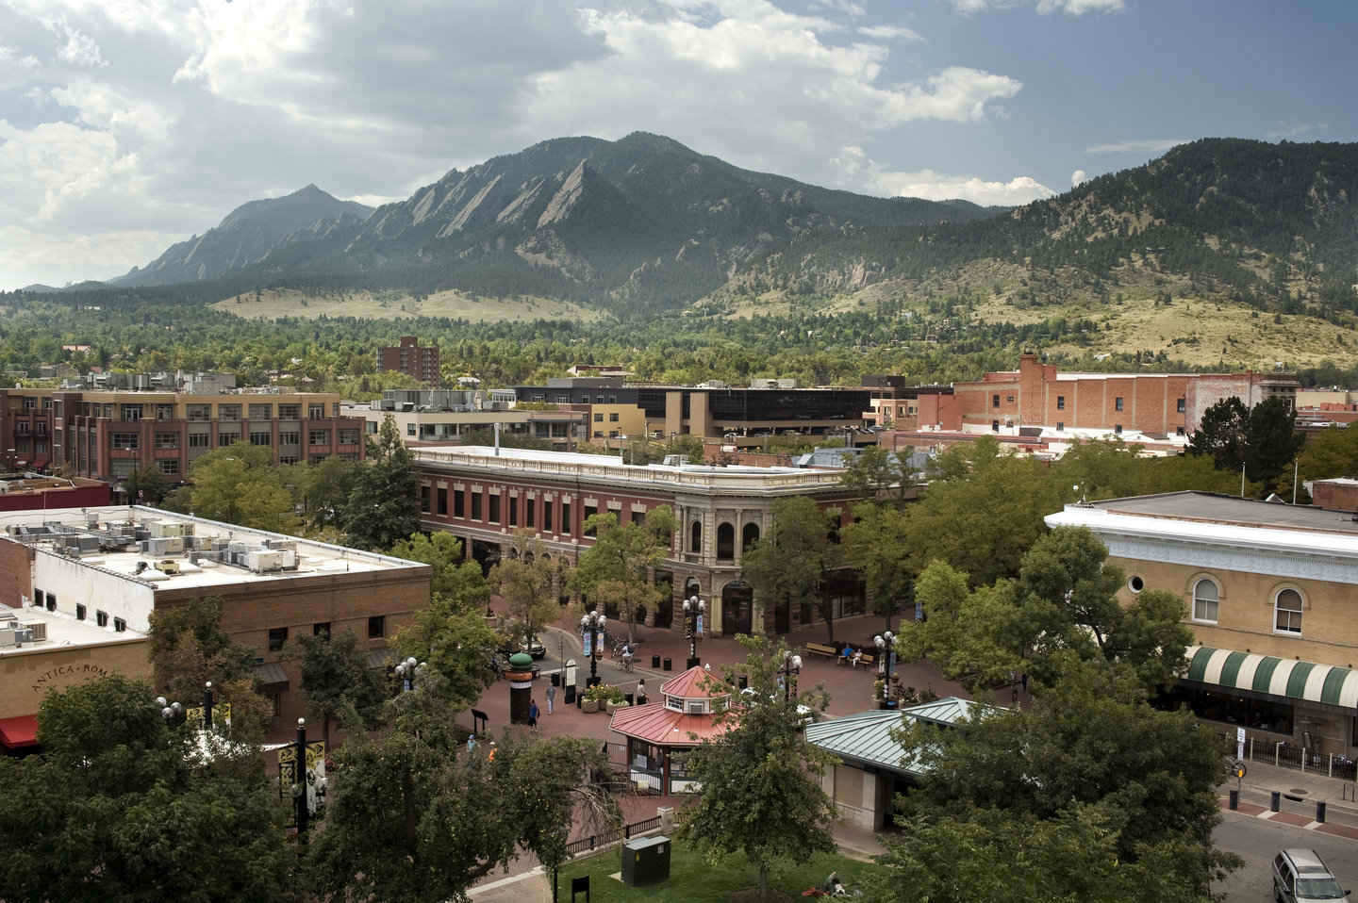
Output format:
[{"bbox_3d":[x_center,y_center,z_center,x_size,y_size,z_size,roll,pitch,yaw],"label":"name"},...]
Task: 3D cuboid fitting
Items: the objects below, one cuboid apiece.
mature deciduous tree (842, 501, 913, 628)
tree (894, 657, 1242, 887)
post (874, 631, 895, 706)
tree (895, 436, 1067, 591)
[{"bbox_3d":[15.424,8.925,102.572,5.600,10.220,5.600,1,3,9],"label":"mature deciduous tree"},{"bbox_3d":[11.631,11.380,39.963,10.444,10.306,10.444,1,3,17],"label":"tree"},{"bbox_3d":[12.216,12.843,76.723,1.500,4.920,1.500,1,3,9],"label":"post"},{"bbox_3d":[24.436,6.355,106.441,12.600,15.200,11.500,1,3,13],"label":"tree"}]

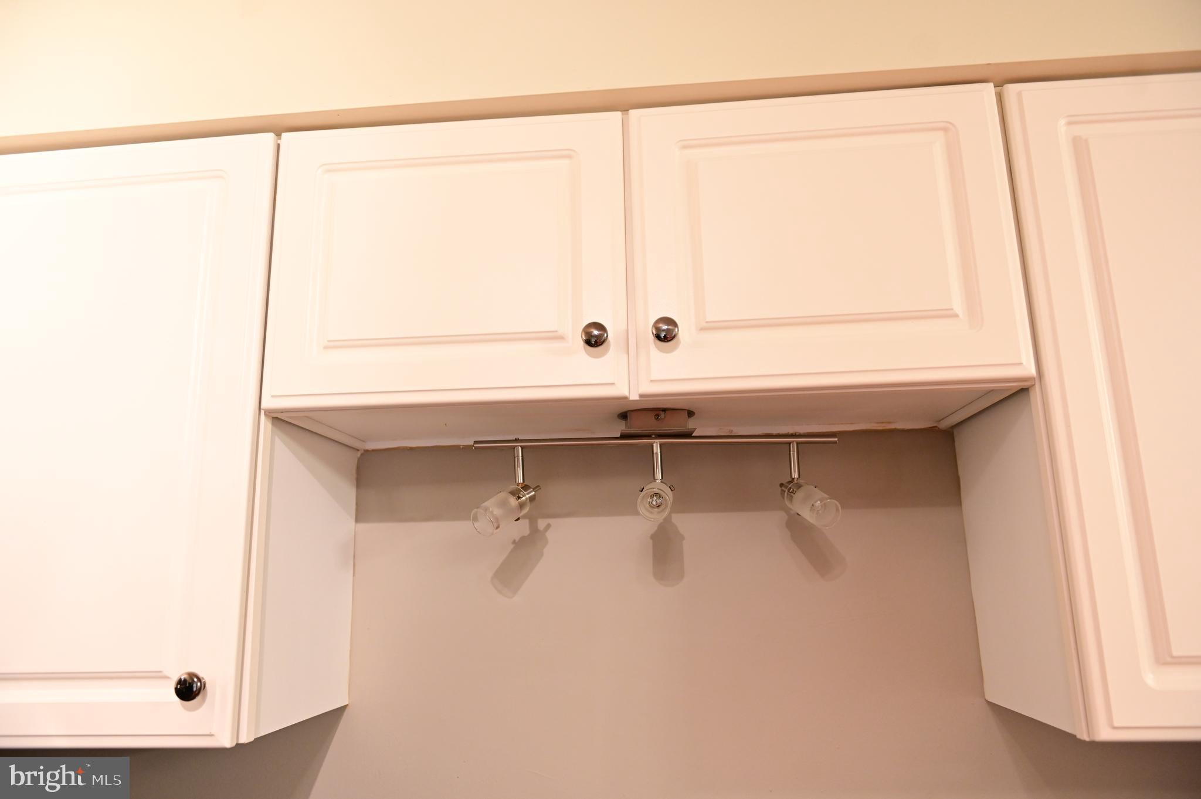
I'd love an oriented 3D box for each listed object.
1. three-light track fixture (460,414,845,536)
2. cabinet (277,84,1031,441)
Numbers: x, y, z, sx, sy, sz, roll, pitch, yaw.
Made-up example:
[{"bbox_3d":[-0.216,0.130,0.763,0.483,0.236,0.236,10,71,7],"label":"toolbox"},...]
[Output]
[{"bbox_3d":[0.076,0.100,1.080,0.500,0.165,0.130,-1,-13,-1],"label":"three-light track fixture"},{"bbox_3d":[0.053,-0.151,1.115,0.910,0.376,0.335,-2,-13,5],"label":"cabinet"}]

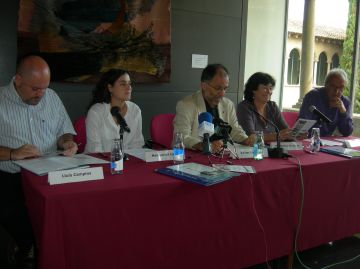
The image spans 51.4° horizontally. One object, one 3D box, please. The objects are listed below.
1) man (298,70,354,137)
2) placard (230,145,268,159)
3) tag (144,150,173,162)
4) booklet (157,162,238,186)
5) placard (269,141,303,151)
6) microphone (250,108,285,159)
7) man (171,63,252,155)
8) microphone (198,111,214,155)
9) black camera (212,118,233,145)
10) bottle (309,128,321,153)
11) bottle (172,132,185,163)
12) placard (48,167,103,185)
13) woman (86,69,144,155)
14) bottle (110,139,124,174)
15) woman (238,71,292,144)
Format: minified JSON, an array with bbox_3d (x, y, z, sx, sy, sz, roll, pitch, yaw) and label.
[{"bbox_3d":[1.368,0.081,3.574,0.540,1.383,0.750,-1,9,-17],"label":"man"},{"bbox_3d":[0.504,0.127,2.695,0.280,0.078,0.060,-2,9,-21],"label":"placard"},{"bbox_3d":[-0.100,0.129,2.373,0.259,0.066,0.060,-2,9,-27],"label":"tag"},{"bbox_3d":[0.108,0.225,2.160,0.385,0.020,0.310,9,11,43],"label":"booklet"},{"bbox_3d":[0.851,0.092,3.023,0.285,0.072,0.060,-2,9,-20],"label":"placard"},{"bbox_3d":[0.635,-0.018,2.721,0.120,0.302,0.381,-3,10,-28],"label":"microphone"},{"bbox_3d":[0.209,0.148,2.925,0.580,1.367,0.750,-3,10,-28],"label":"man"},{"bbox_3d":[0.174,-0.007,2.450,0.095,0.272,0.095,0,8,-6],"label":"microphone"},{"bbox_3d":[0.240,-0.017,2.113,0.110,0.120,0.130,0,6,-7],"label":"black camera"},{"bbox_3d":[1.085,0.042,2.973,0.068,0.195,0.068,-3,9,-27],"label":"bottle"},{"bbox_3d":[-0.002,0.091,2.426,0.068,0.203,0.068,-3,9,-27],"label":"bottle"},{"bbox_3d":[-0.506,0.194,1.839,0.259,0.066,0.060,-3,10,-29],"label":"placard"},{"bbox_3d":[-0.424,0.166,2.728,0.480,1.280,0.680,-5,10,-36],"label":"woman"},{"bbox_3d":[-0.333,0.118,1.994,0.061,0.182,0.061,-3,10,-28],"label":"bottle"},{"bbox_3d":[0.664,0.137,3.255,0.500,1.320,0.720,-4,10,-32],"label":"woman"}]

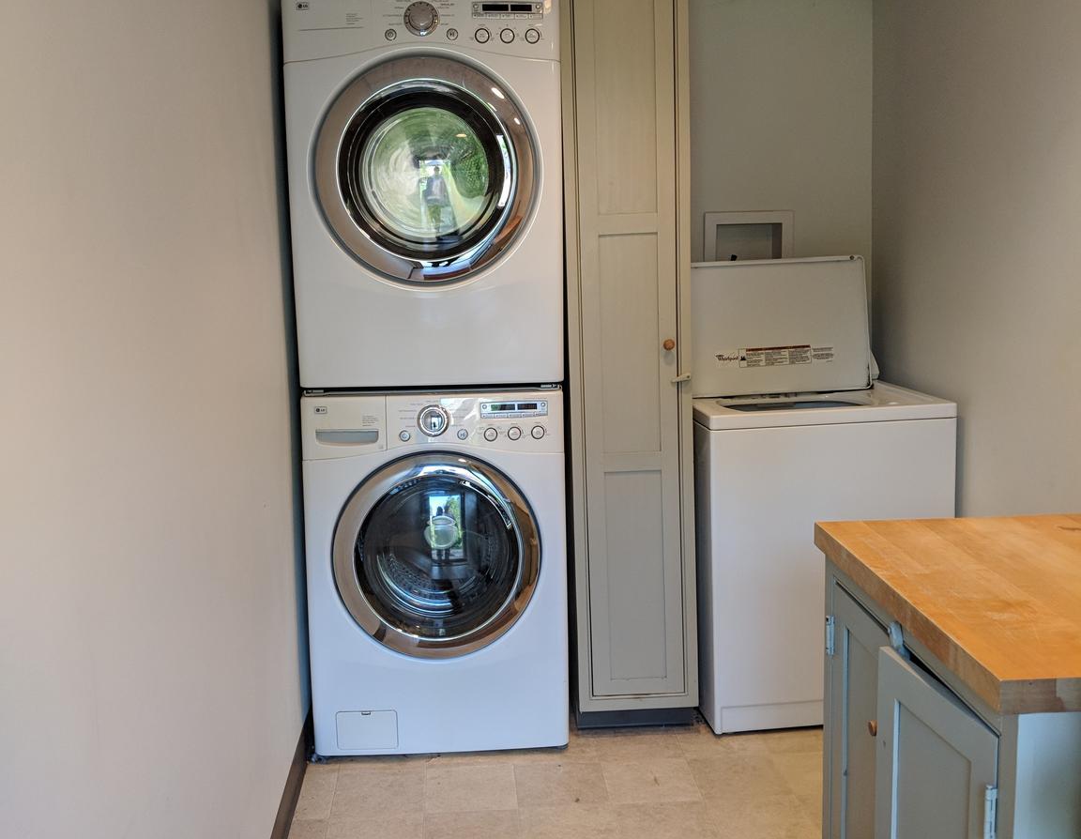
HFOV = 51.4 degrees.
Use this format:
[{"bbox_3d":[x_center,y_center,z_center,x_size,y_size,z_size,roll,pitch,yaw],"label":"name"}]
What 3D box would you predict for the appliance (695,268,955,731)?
[{"bbox_3d":[0.778,0.181,3.441,0.680,1.320,0.670,-2,10,-6],"label":"appliance"}]

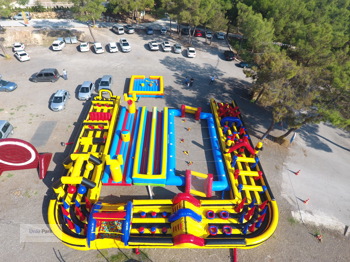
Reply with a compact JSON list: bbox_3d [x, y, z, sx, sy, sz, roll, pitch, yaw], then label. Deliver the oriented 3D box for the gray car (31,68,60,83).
[{"bbox_3d":[-23.797,-10.056,36.744,4.600,1.720,1.820,-3,46,-2],"label":"gray car"}]

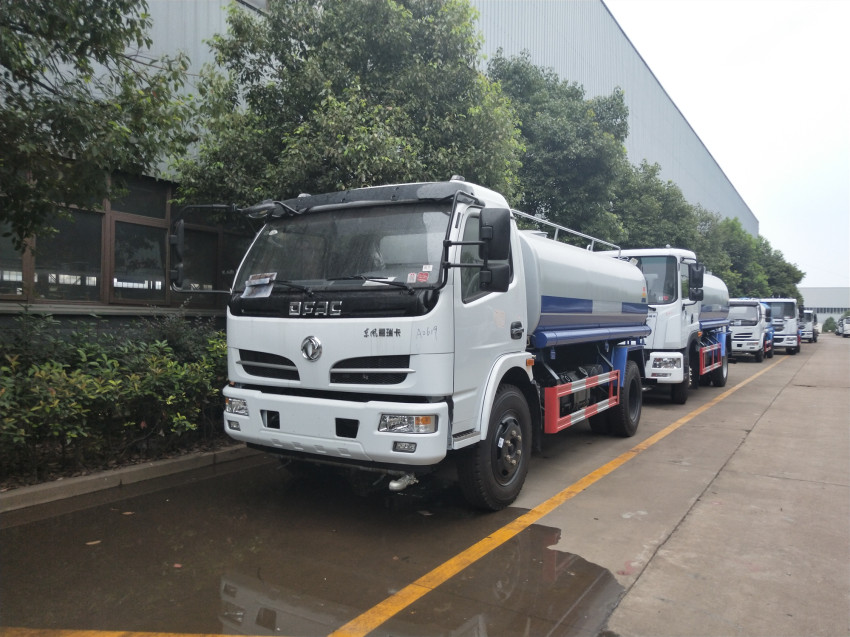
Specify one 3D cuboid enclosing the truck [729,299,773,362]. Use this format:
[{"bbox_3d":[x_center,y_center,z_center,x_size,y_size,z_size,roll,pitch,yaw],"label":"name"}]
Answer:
[{"bbox_3d":[13.401,0.492,26.148,2.350,2.500,5.900,0,-1,34],"label":"truck"}]

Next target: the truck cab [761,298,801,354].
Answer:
[{"bbox_3d":[18.853,0.457,33.093,2.400,2.750,6.200,0,-1,34],"label":"truck cab"}]

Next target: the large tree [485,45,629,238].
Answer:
[{"bbox_3d":[3.477,-2.835,17.534,5.000,8.900,5.000,0,-1,34],"label":"large tree"}]

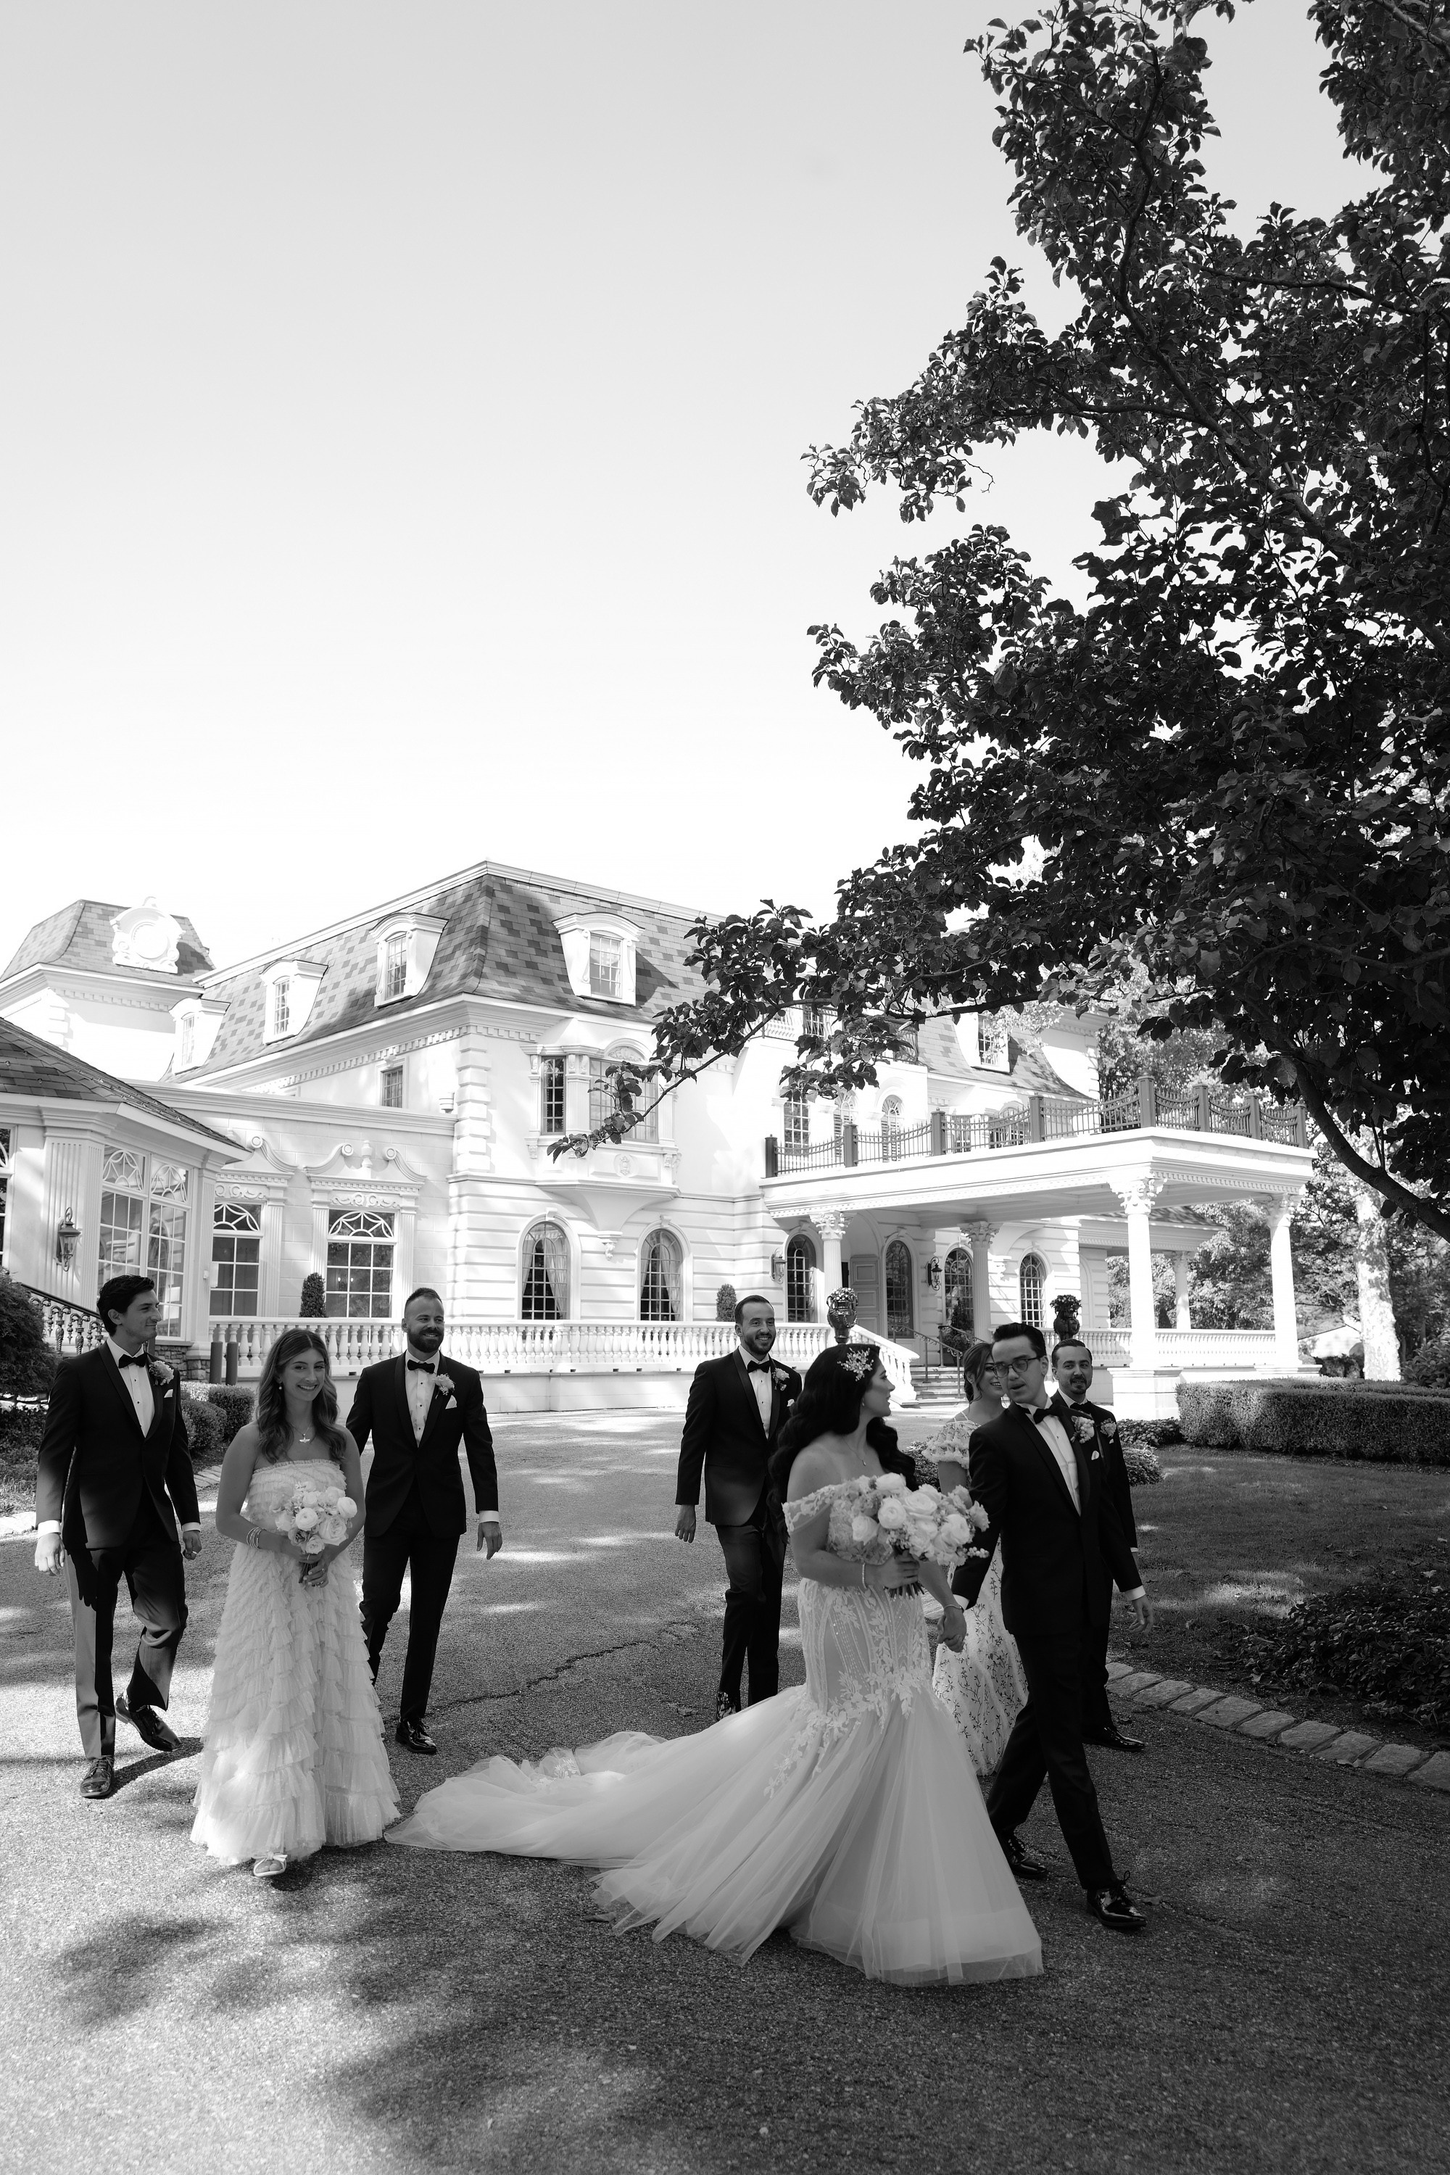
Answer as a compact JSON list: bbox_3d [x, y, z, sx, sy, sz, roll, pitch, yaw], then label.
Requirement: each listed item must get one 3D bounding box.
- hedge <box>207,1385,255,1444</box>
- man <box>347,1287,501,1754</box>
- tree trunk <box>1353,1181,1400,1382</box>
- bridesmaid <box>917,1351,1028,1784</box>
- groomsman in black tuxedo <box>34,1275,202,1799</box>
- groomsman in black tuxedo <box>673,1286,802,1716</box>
[{"bbox_3d":[-6.155,4.105,21.119,0.660,0.800,0.660,5,-11,-30],"label":"hedge"},{"bbox_3d":[-1.270,1.767,7.113,0.660,1.840,0.540,2,-10,-13],"label":"man"},{"bbox_3d":[12.623,3.871,32.798,0.720,4.300,0.720,-4,-10,19],"label":"tree trunk"},{"bbox_3d":[1.042,1.863,6.851,0.560,1.650,0.540,4,-11,-25],"label":"bridesmaid"},{"bbox_3d":[-2.290,1.635,6.387,0.600,1.840,0.560,6,-12,-35],"label":"groomsman in black tuxedo"},{"bbox_3d":[0.100,1.874,7.756,0.600,1.840,0.530,5,-11,-30],"label":"groomsman in black tuxedo"}]

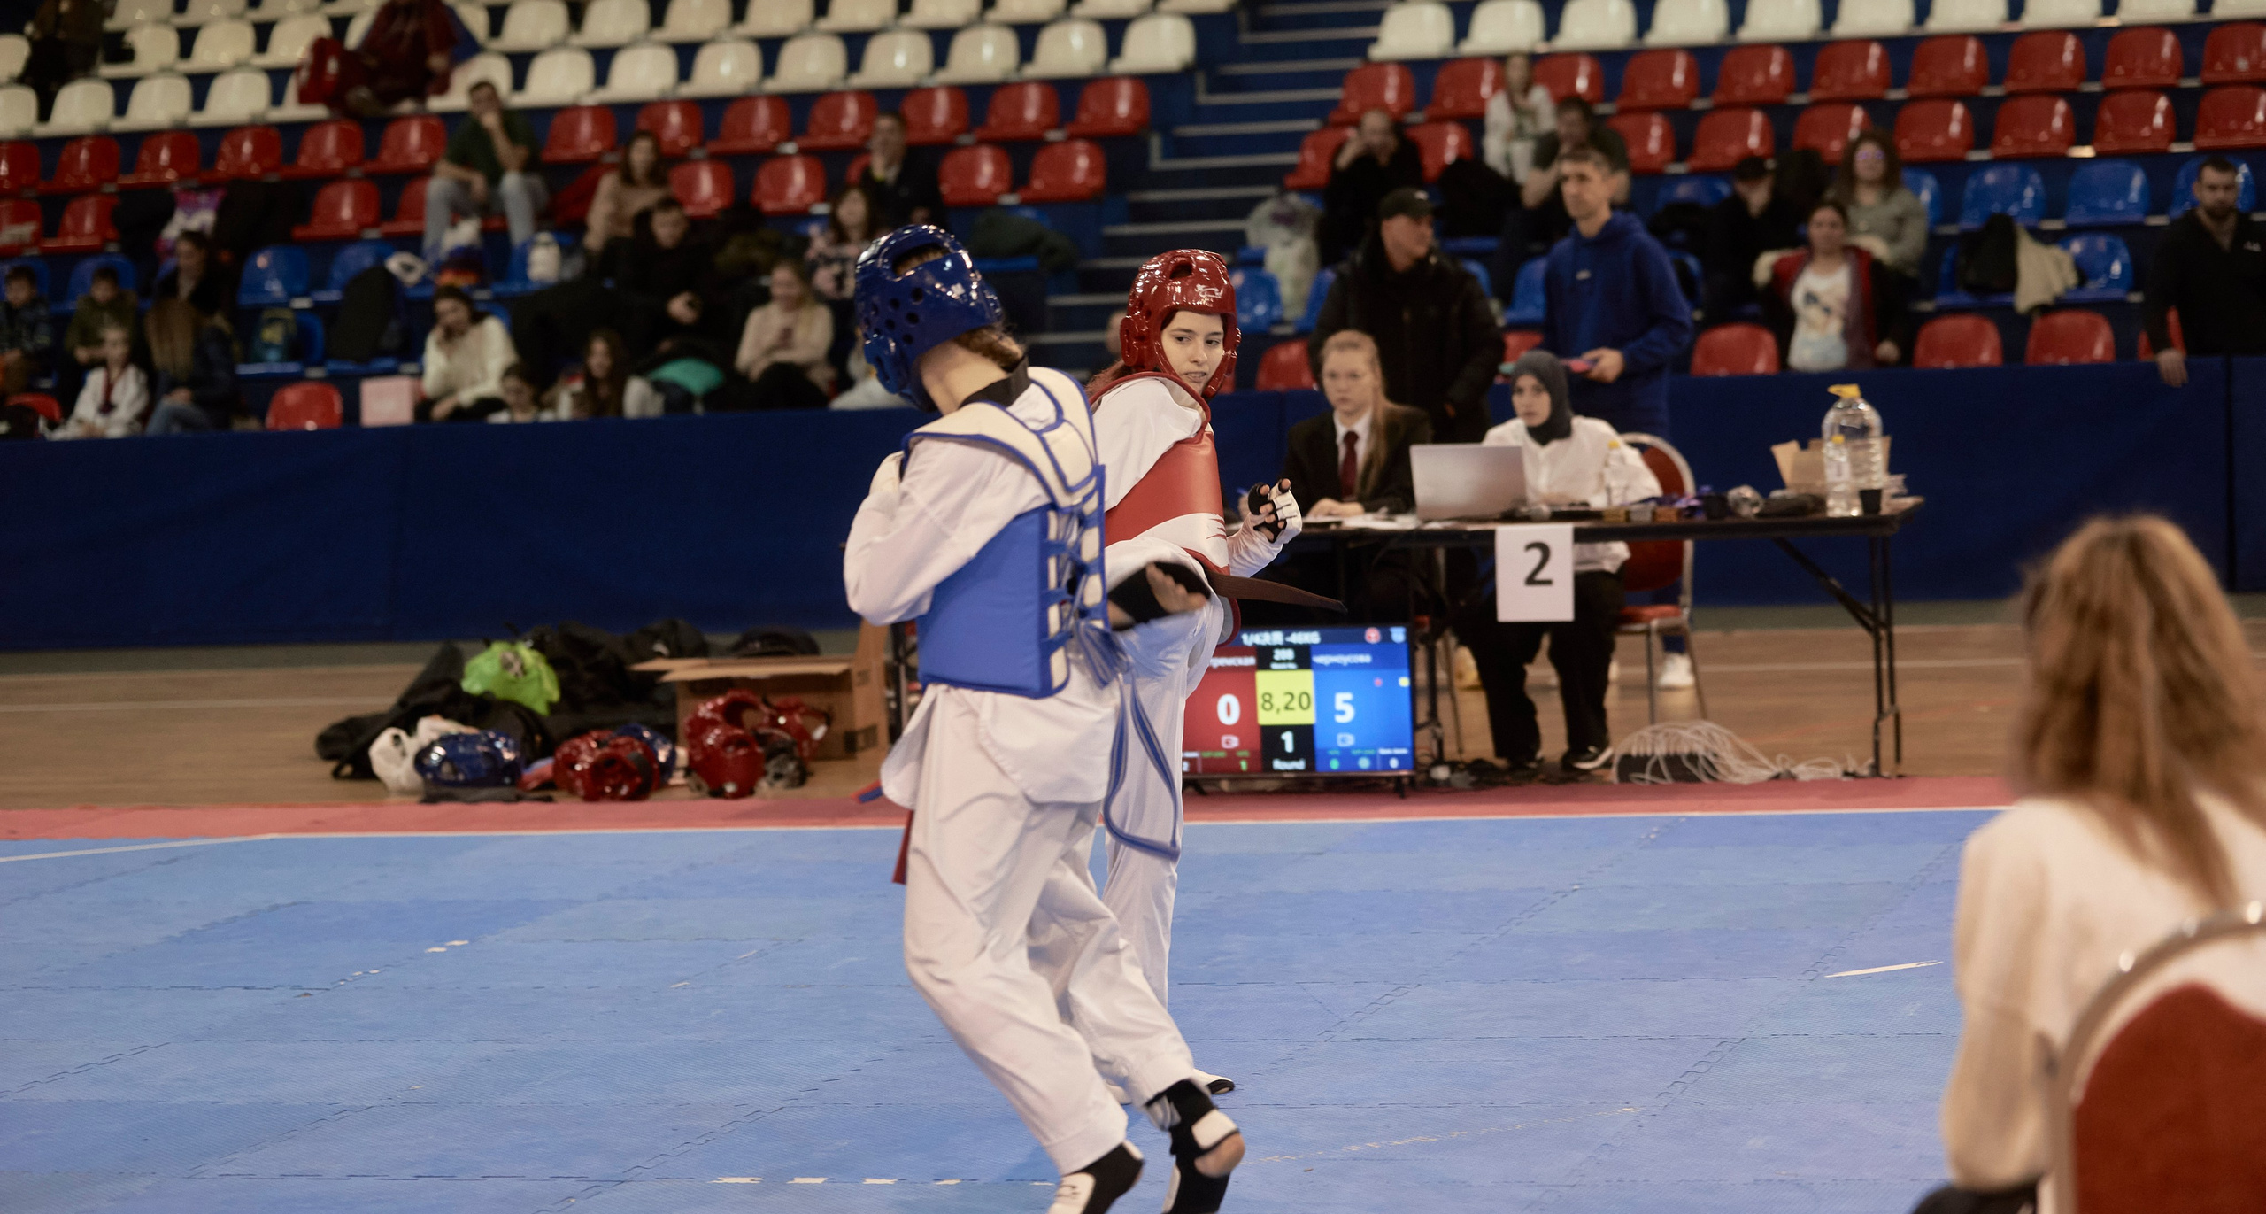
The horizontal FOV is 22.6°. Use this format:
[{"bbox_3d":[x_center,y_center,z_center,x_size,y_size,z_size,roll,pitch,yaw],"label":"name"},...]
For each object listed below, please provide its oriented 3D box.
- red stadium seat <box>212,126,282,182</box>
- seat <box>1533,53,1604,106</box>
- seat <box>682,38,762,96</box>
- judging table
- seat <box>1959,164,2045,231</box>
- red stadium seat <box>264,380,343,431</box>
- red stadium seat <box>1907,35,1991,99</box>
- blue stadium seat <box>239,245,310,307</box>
[{"bbox_3d":[-4.949,-2.506,31.426,0.390,0.310,0.370,-1,4,16],"label":"red stadium seat"},{"bbox_3d":[1.984,-2.430,26.338,0.360,0.287,0.330,-2,4,16],"label":"seat"},{"bbox_3d":[-2.173,-2.833,29.806,0.400,0.300,0.380,-2,4,15],"label":"seat"},{"bbox_3d":[1.327,0.090,16.028,1.690,0.740,0.750,-1,4,16],"label":"judging table"},{"bbox_3d":[3.843,-1.807,25.052,0.390,0.302,0.365,-1,4,16],"label":"seat"},{"bbox_3d":[-3.640,-0.828,24.352,0.360,0.287,0.330,-2,4,16],"label":"red stadium seat"},{"bbox_3d":[3.712,-2.463,25.849,0.360,0.287,0.330,-2,4,16],"label":"red stadium seat"},{"bbox_3d":[-4.054,-1.523,26.252,0.360,0.287,0.330,-2,4,16],"label":"blue stadium seat"}]

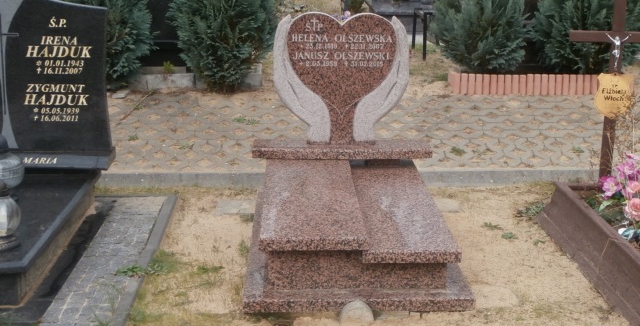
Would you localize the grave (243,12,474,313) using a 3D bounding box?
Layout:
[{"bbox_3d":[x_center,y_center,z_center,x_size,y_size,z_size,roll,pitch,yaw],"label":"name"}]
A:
[{"bbox_3d":[0.156,-0.121,4.430,1.040,1.140,1.667,0,15,-2],"label":"grave"}]

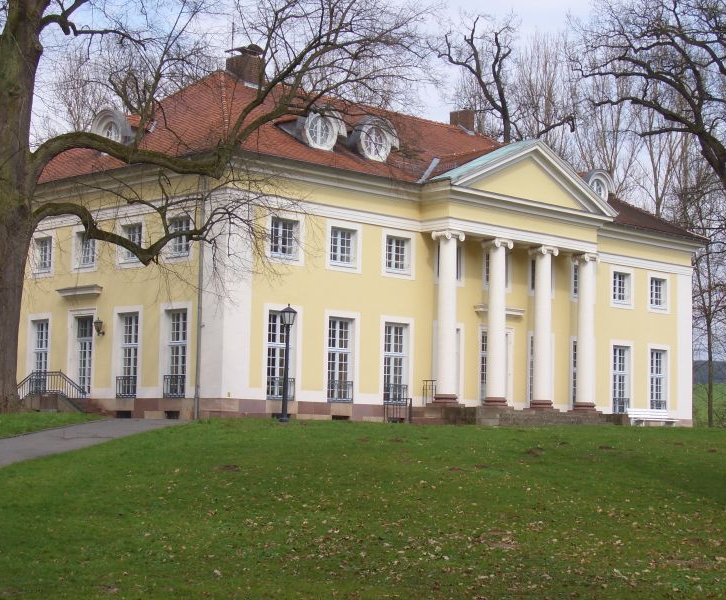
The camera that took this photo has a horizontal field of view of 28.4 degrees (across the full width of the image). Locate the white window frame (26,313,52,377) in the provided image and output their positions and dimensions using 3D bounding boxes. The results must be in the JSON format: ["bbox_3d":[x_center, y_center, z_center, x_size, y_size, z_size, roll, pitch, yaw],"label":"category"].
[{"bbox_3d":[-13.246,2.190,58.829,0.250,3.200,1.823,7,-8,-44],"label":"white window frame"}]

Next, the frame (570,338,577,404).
[{"bbox_3d":[9.807,3.358,64.049,1.830,3.420,0.220,7,-7,-43],"label":"frame"}]

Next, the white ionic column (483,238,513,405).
[{"bbox_3d":[5.469,0.946,58.466,1.050,6.800,1.020,7,-7,-43],"label":"white ionic column"}]

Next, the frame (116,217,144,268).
[{"bbox_3d":[-8.796,-2.174,54.752,0.250,1.887,1.802,7,-8,-44],"label":"frame"}]

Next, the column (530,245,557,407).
[{"bbox_3d":[7.653,1.165,60.749,0.970,6.950,0.970,1,-5,0],"label":"column"}]

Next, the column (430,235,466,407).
[{"bbox_3d":[3.326,0.691,56.454,1.050,6.800,1.020,7,-7,-43],"label":"column"}]

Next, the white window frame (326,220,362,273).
[{"bbox_3d":[-0.726,-2.006,54.442,1.840,1.882,0.220,7,-7,-43],"label":"white window frame"}]

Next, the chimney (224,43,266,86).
[{"bbox_3d":[-5.077,-10.140,62.392,1.225,2.000,1.225,7,-8,-44],"label":"chimney"}]

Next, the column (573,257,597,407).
[{"bbox_3d":[9.811,1.419,62.840,0.970,6.965,0.970,1,-5,0],"label":"column"}]

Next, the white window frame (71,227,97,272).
[{"bbox_3d":[-11.041,-2.016,57.279,0.220,1.882,1.840,7,-7,-43],"label":"white window frame"}]

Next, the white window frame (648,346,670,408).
[{"bbox_3d":[14.006,3.837,67.992,1.830,3.420,0.220,7,-7,-43],"label":"white window frame"}]

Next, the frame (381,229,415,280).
[{"bbox_3d":[1.374,-1.766,56.413,1.840,1.882,0.220,7,-7,-43],"label":"frame"}]

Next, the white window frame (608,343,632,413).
[{"bbox_3d":[12.040,3.630,66.699,1.883,3.461,0.250,7,-8,-44],"label":"white window frame"}]

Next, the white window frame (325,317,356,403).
[{"bbox_3d":[-0.862,2.260,54.187,1.446,3.255,0.250,7,-8,-44],"label":"white window frame"}]

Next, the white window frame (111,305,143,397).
[{"bbox_3d":[-8.889,2.006,54.355,0.250,3.486,1.802,7,-8,-44],"label":"white window frame"}]

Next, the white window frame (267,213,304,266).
[{"bbox_3d":[-2.847,-2.248,52.450,1.840,1.882,0.220,7,-7,-43],"label":"white window frame"}]

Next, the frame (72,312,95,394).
[{"bbox_3d":[-11.008,2.202,56.519,0.250,3.310,1.580,7,-8,-44],"label":"frame"}]

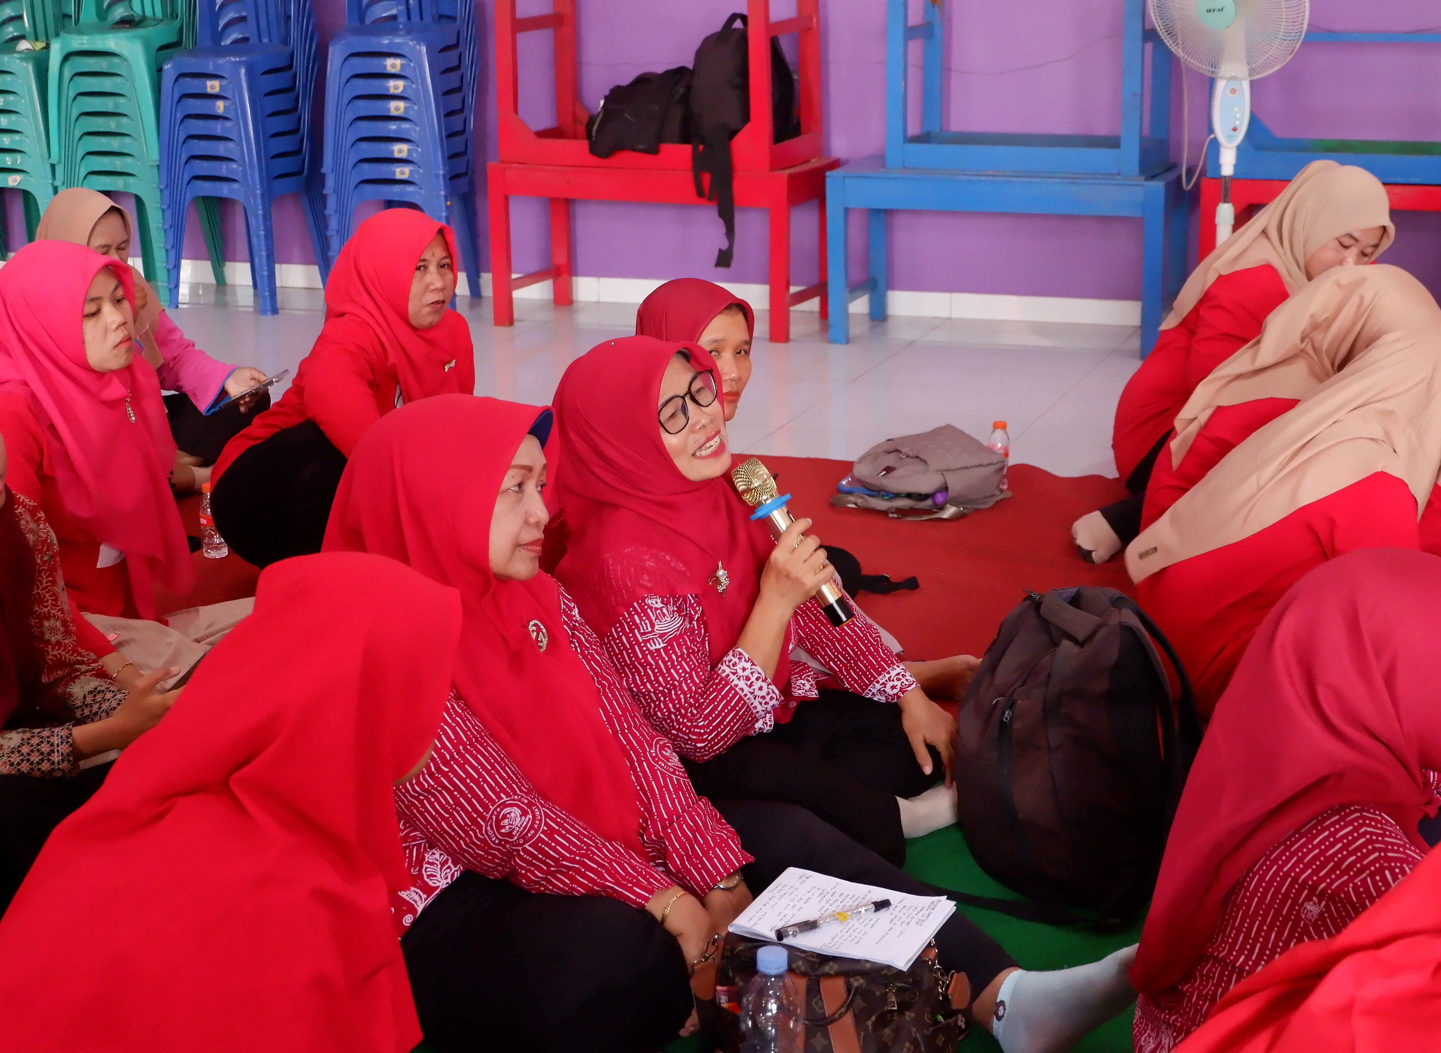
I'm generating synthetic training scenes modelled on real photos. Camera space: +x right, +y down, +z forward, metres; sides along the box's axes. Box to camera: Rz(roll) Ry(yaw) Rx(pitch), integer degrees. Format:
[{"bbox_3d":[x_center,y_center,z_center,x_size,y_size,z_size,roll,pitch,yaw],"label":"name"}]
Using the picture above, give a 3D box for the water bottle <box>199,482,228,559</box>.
[{"bbox_3d":[-1.038,-0.017,4.790,0.052,0.155,0.052,-1,15,0],"label":"water bottle"}]

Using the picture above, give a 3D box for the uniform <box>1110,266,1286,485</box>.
[{"bbox_3d":[1.132,-0.330,5.050,0.450,0.500,0.440,9,18,34],"label":"uniform"}]

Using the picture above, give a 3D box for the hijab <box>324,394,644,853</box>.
[{"bbox_3d":[-0.279,0.107,2.720,0.400,0.500,0.380,6,17,26],"label":"hijab"}]

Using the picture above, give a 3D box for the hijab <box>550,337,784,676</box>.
[{"bbox_3d":[-0.072,-0.014,3.200,0.330,0.470,0.370,11,19,37],"label":"hijab"}]

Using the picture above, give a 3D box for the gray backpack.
[{"bbox_3d":[0.444,-0.117,5.147,0.360,0.140,0.280,-8,17,-24],"label":"gray backpack"}]

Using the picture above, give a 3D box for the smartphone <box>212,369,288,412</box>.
[{"bbox_3d":[-0.987,-0.287,4.900,0.165,0.012,0.077,-29,6,-6],"label":"smartphone"}]

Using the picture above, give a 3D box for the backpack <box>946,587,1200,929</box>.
[{"bbox_3d":[0.485,0.259,3.183,0.270,0.440,0.300,-9,17,-25],"label":"backpack"}]

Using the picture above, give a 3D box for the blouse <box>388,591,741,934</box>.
[{"bbox_3d":[-0.193,0.276,2.760,0.420,0.460,0.440,7,17,27],"label":"blouse"}]

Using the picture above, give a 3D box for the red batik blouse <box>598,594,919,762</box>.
[{"bbox_3d":[0.041,0.179,3.250,0.380,0.380,0.440,11,19,37],"label":"red batik blouse"}]

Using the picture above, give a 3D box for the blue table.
[{"bbox_3d":[0.859,-0.810,6.920,1.000,0.510,0.435,5,16,21],"label":"blue table"}]

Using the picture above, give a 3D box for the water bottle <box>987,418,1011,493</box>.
[{"bbox_3d":[0.623,-0.159,5.212,0.052,0.155,0.052,-1,15,0],"label":"water bottle"}]

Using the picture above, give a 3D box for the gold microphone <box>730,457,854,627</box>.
[{"bbox_3d":[0.100,0.023,3.200,0.062,0.260,0.062,-33,-13,1],"label":"gold microphone"}]

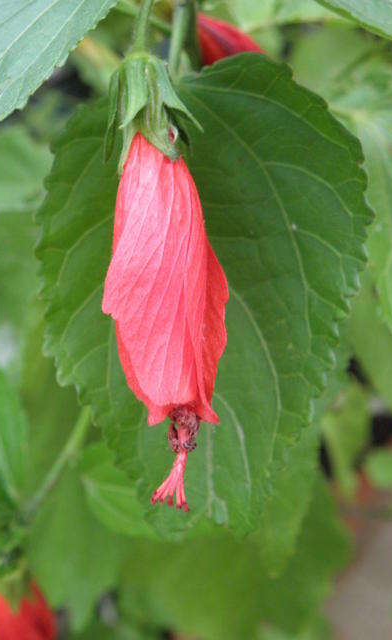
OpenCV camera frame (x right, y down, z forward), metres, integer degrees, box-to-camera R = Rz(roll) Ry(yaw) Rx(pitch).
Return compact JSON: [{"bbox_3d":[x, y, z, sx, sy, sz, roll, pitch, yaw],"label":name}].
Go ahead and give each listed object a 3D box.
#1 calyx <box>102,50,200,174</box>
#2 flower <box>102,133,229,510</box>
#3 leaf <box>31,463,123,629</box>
[{"bbox_3d":[-0.010,-0.046,0.207,0.021,0.026,0.020,-4,7,0],"label":"calyx"},{"bbox_3d":[-0.007,0.000,0.207,0.027,0.083,0.025,-4,7,0],"label":"flower"},{"bbox_3d":[-0.049,0.095,0.390,0.041,0.070,0.013,1,7,-3],"label":"leaf"}]

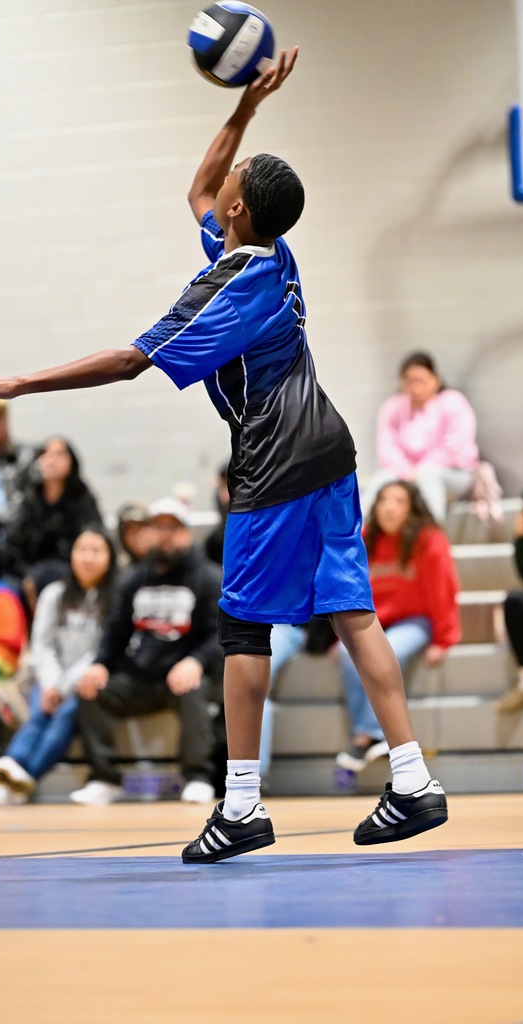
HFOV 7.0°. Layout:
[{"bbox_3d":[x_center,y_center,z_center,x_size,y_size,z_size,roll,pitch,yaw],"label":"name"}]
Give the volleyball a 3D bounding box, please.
[{"bbox_3d":[-0.074,-1.140,10.420,0.210,0.210,0.210,-2,-3,0],"label":"volleyball"}]

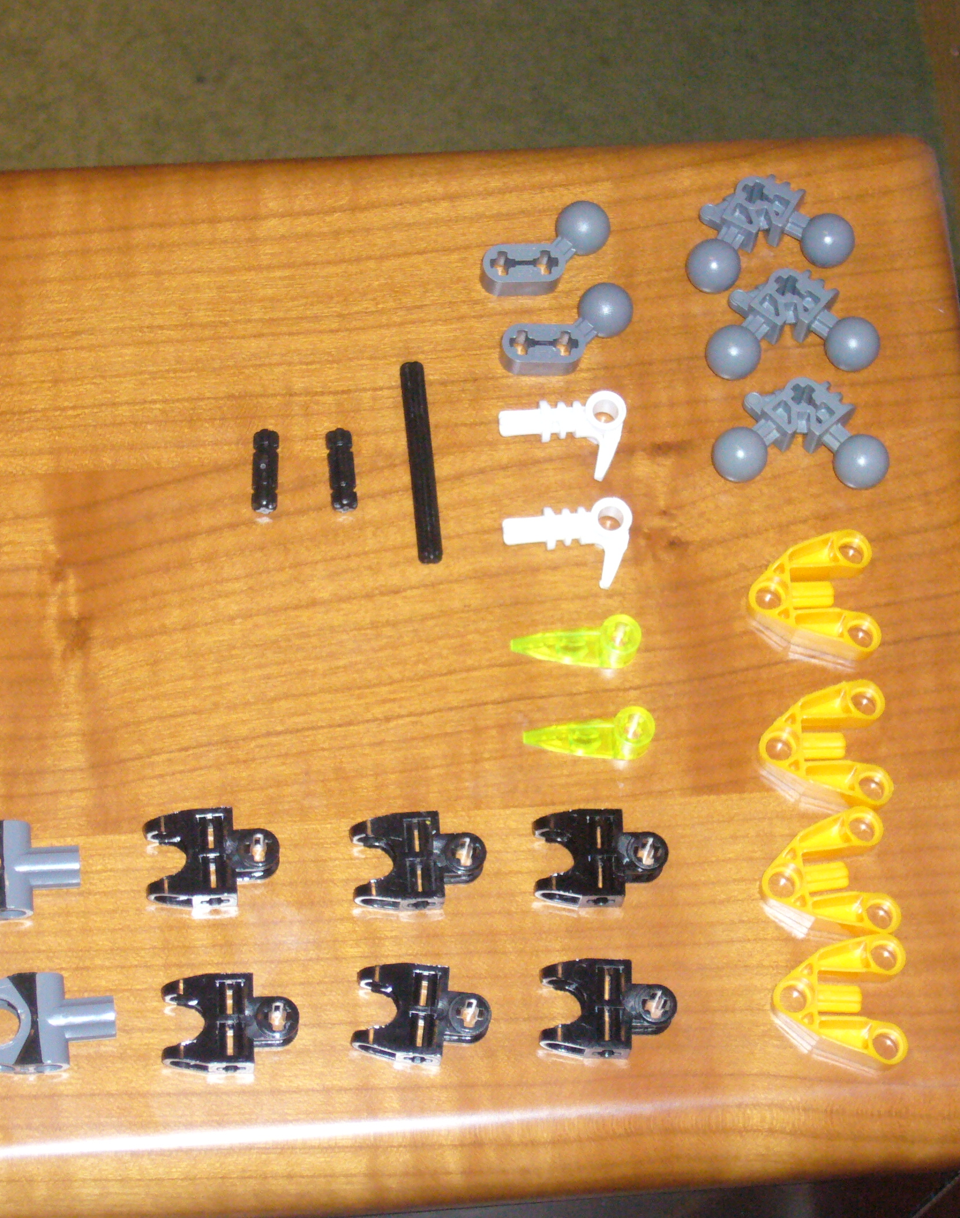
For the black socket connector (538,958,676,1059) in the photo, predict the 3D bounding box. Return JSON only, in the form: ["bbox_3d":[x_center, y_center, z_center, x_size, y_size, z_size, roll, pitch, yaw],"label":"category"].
[{"bbox_3d":[0.022,0.070,0.648,0.024,0.008,0.016,1,70,-2],"label":"black socket connector"}]

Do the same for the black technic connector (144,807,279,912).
[{"bbox_3d":[-0.047,0.044,0.648,0.024,0.008,0.016,-5,66,-2],"label":"black technic connector"}]

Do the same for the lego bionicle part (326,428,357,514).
[{"bbox_3d":[-0.025,-0.025,0.680,0.005,0.005,0.016,-4,66,-2],"label":"lego bionicle part"}]

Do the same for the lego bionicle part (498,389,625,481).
[{"bbox_3d":[0.015,-0.031,0.685,0.023,0.008,0.015,-4,70,-4],"label":"lego bionicle part"}]

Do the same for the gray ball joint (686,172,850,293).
[{"bbox_3d":[0.054,-0.071,0.700,0.033,0.010,0.019,-13,71,-7],"label":"gray ball joint"}]

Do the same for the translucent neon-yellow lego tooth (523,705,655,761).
[{"bbox_3d":[0.019,0.023,0.657,0.023,0.008,0.008,-2,66,-1],"label":"translucent neon-yellow lego tooth"}]

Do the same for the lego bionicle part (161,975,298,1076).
[{"bbox_3d":[-0.043,0.072,0.645,0.024,0.008,0.016,-1,70,-3],"label":"lego bionicle part"}]

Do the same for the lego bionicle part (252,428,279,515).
[{"bbox_3d":[-0.039,-0.025,0.682,0.005,0.005,0.016,1,70,-2],"label":"lego bionicle part"}]

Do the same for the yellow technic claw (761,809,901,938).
[{"bbox_3d":[0.060,0.048,0.646,0.023,0.008,0.023,-8,66,-3],"label":"yellow technic claw"}]

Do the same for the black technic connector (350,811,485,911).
[{"bbox_3d":[-0.011,0.045,0.647,0.024,0.008,0.016,-4,66,-2],"label":"black technic connector"}]

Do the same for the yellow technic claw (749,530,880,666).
[{"bbox_3d":[0.060,-0.001,0.668,0.023,0.008,0.023,-3,66,-2],"label":"yellow technic claw"}]

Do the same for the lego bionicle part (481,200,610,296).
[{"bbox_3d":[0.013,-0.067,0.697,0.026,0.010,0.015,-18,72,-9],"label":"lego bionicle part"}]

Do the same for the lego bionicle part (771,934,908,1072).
[{"bbox_3d":[0.063,0.069,0.651,0.023,0.008,0.024,1,70,-2],"label":"lego bionicle part"}]

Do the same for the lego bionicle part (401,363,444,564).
[{"bbox_3d":[-0.011,-0.027,0.684,0.005,0.005,0.039,-3,70,-4],"label":"lego bionicle part"}]

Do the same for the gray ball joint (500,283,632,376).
[{"bbox_3d":[0.016,-0.052,0.689,0.025,0.010,0.017,1,66,0],"label":"gray ball joint"}]

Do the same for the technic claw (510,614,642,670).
[{"bbox_3d":[0.017,0.006,0.664,0.023,0.008,0.008,-2,66,-1],"label":"technic claw"}]

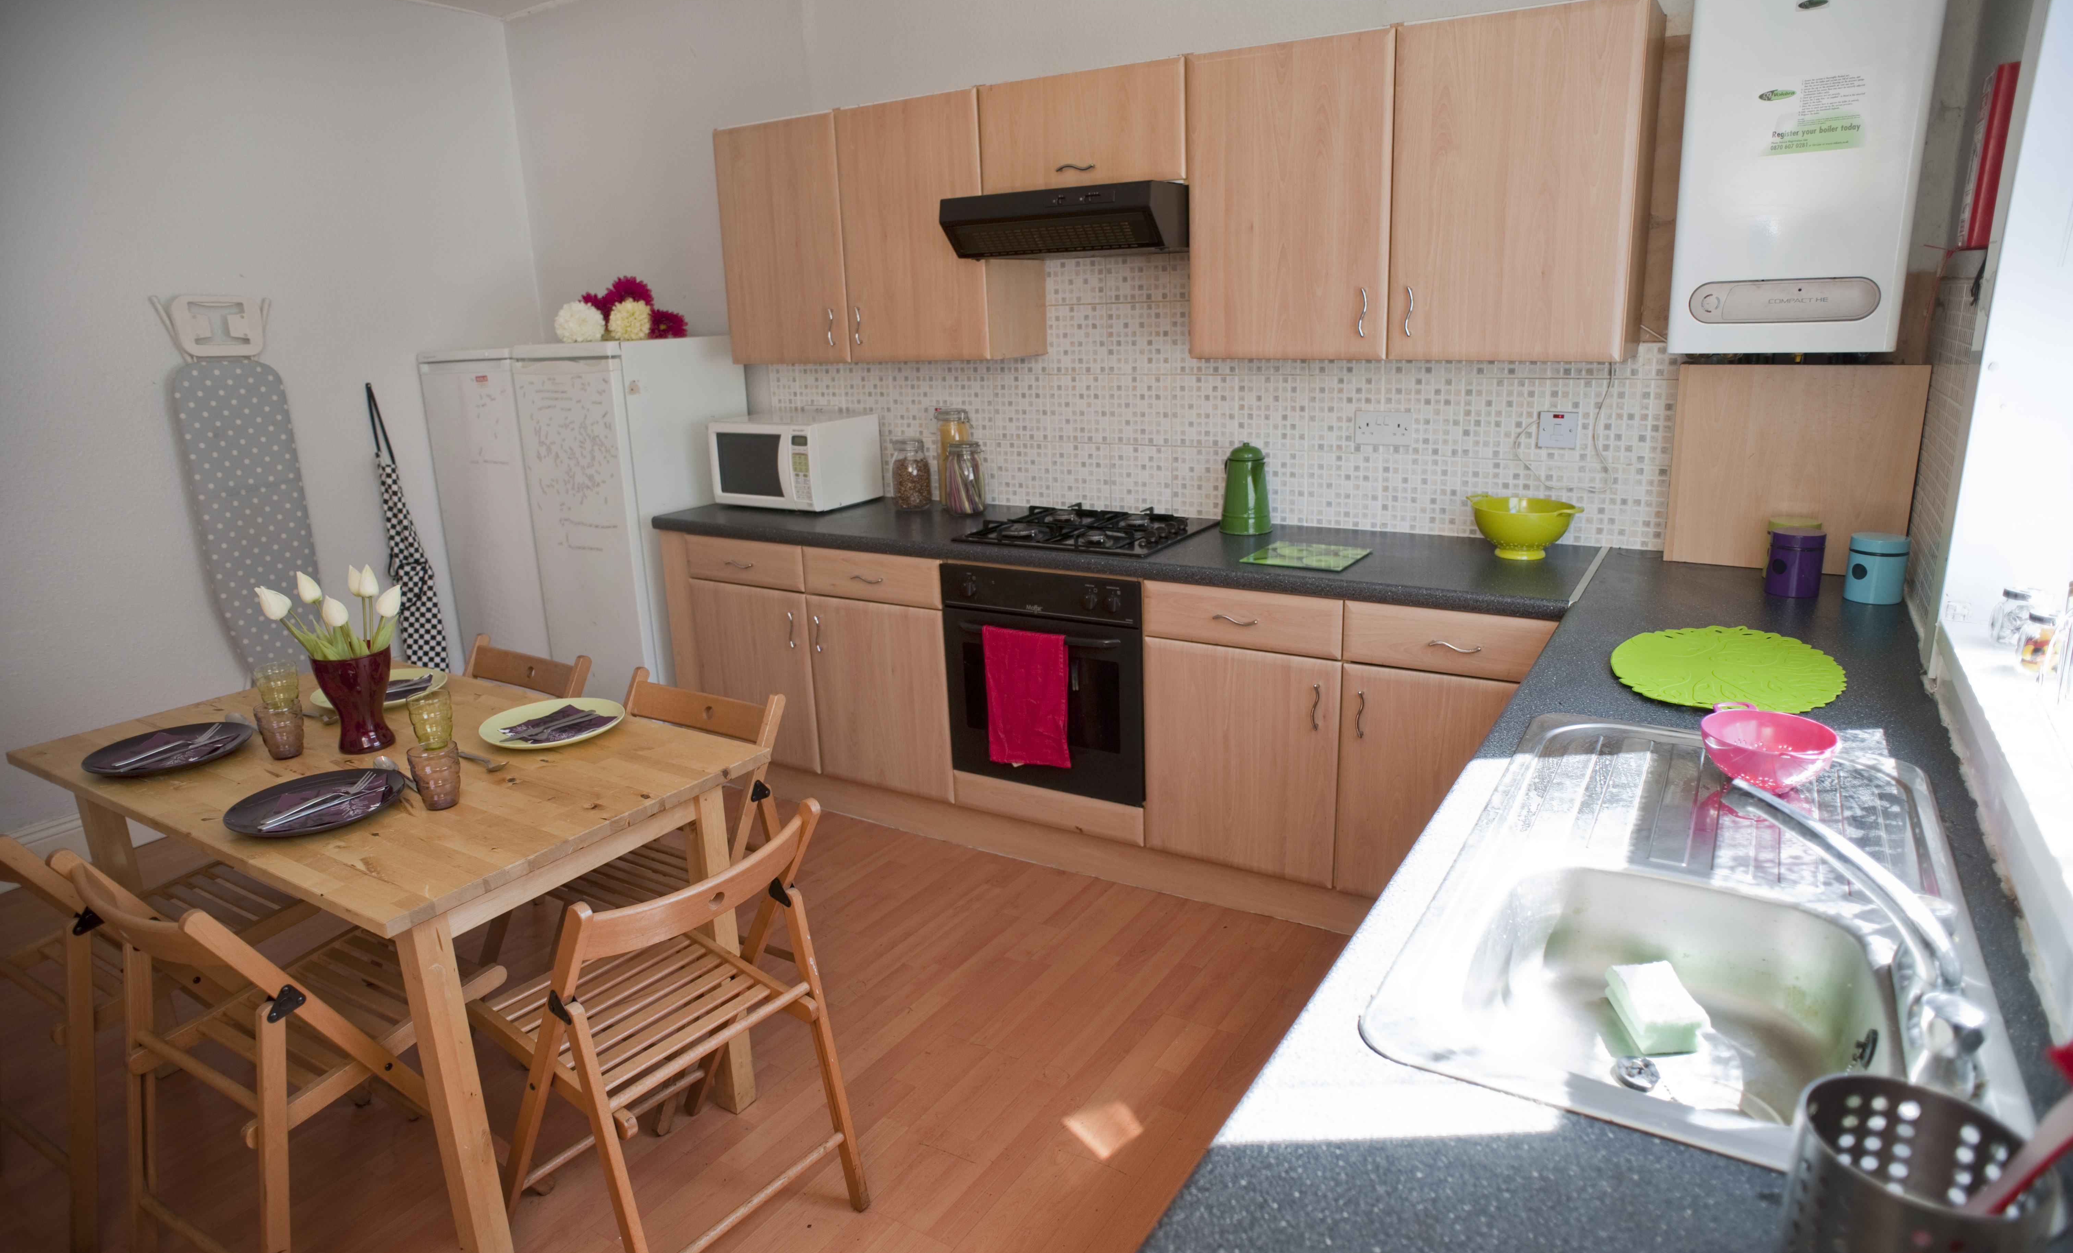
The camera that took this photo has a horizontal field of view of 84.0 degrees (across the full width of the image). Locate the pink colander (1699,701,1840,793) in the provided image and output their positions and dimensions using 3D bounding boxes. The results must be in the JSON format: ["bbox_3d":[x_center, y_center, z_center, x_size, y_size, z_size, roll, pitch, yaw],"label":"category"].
[{"bbox_3d":[0.918,0.160,1.456,0.150,0.072,0.170,-2,16,1],"label":"pink colander"}]

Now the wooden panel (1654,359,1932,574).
[{"bbox_3d":[1.643,-0.343,2.510,0.450,0.445,0.026,7,18,30],"label":"wooden panel"}]

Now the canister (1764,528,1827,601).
[{"bbox_3d":[1.512,-0.126,2.296,0.089,0.123,0.089,-14,19,-37],"label":"canister"}]

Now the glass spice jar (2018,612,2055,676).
[{"bbox_3d":[1.322,0.023,1.514,0.046,0.078,0.046,7,18,30],"label":"glass spice jar"}]

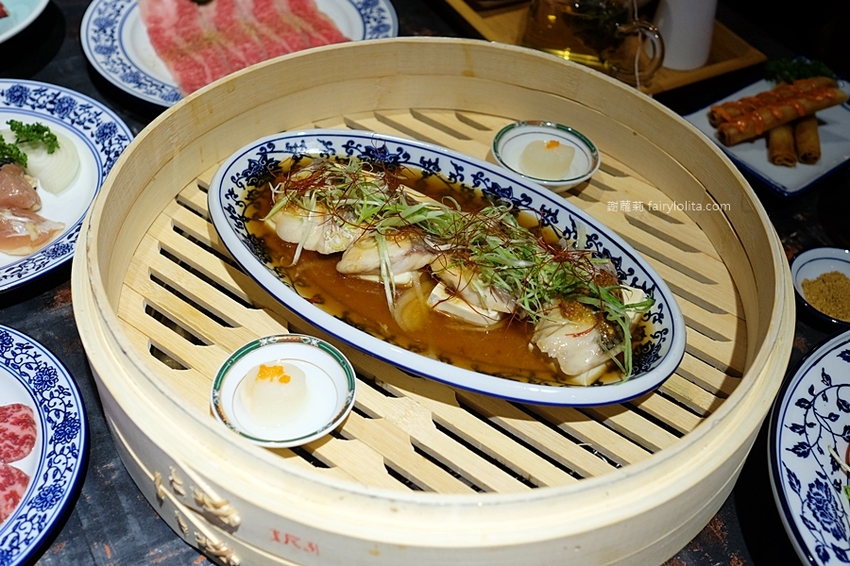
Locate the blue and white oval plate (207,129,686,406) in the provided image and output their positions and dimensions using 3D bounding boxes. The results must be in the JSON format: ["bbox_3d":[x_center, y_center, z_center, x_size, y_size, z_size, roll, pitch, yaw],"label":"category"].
[{"bbox_3d":[0.004,-0.013,0.573,0.356,0.037,0.198,26,50,20],"label":"blue and white oval plate"}]

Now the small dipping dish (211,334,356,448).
[{"bbox_3d":[-0.084,0.068,0.499,0.085,0.021,0.085,2,46,-2],"label":"small dipping dish"}]

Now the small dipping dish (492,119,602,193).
[{"bbox_3d":[0.097,-0.098,0.673,0.085,0.021,0.085,2,46,-2],"label":"small dipping dish"}]

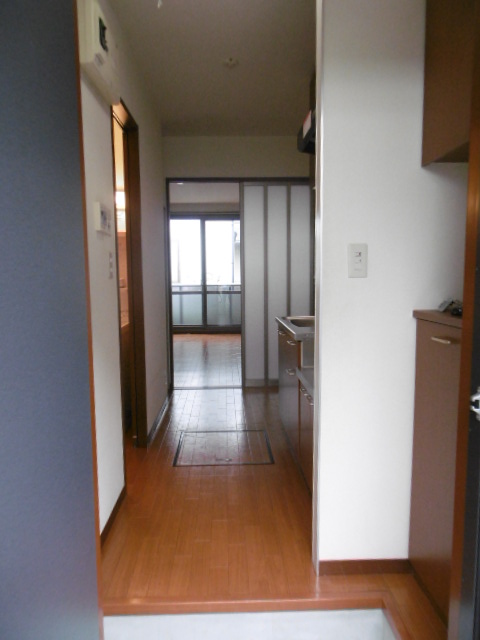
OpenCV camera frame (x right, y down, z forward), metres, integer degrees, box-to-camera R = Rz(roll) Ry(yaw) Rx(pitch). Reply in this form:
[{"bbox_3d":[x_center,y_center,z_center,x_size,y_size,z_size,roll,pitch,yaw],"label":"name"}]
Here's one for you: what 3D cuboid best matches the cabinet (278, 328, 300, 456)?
[{"bbox_3d":[0.575,0.436,3.054,0.510,0.720,0.931,-1,6,-2],"label":"cabinet"}]

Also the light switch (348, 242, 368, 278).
[{"bbox_3d":[0.418,-0.208,1.564,0.070,0.120,0.010,-1,6,-2],"label":"light switch"}]

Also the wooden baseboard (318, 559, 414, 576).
[{"bbox_3d":[0.476,0.938,1.682,0.356,0.059,0.012,-1,6,-2],"label":"wooden baseboard"}]

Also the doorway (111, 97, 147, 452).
[{"bbox_3d":[-0.677,-0.144,2.555,0.136,2.060,0.709,-1,6,-2],"label":"doorway"}]

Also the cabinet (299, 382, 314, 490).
[{"bbox_3d":[0.603,0.618,2.297,0.510,0.507,0.590,-1,6,-2],"label":"cabinet"}]

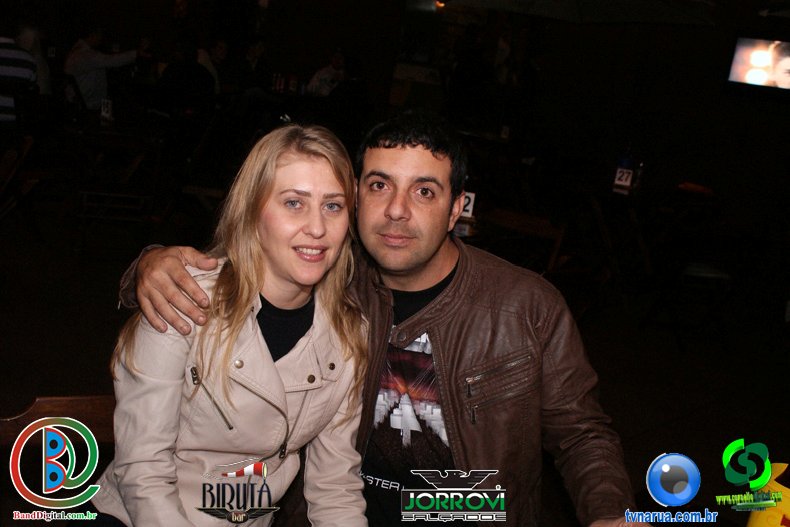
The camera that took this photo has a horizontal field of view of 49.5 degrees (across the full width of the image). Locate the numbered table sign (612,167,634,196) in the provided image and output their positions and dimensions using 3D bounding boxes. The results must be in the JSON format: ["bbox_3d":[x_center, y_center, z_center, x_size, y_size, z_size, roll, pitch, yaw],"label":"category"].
[{"bbox_3d":[1.374,-0.496,5.150,0.100,0.150,0.060,11,14,19],"label":"numbered table sign"}]

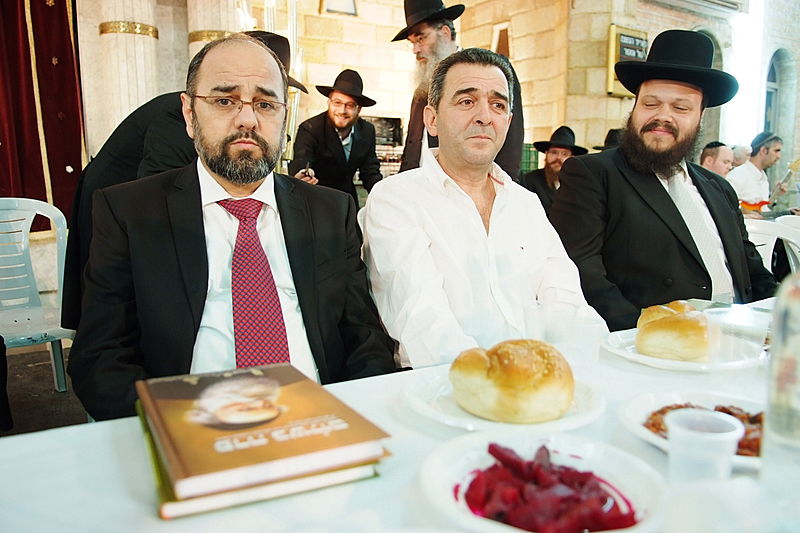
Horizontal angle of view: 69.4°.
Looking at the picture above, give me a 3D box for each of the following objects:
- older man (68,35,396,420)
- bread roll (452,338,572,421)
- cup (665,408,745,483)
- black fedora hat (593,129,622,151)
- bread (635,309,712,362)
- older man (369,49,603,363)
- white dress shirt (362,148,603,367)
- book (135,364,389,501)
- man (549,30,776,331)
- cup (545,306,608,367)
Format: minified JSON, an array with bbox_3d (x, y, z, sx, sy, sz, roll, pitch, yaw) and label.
[{"bbox_3d":[-0.244,0.236,0.976,0.560,1.278,0.750,-2,8,-23],"label":"older man"},{"bbox_3d":[0.134,0.130,0.729,0.147,0.090,0.120,1,7,0],"label":"bread roll"},{"bbox_3d":[0.271,0.176,0.518,0.068,0.071,0.068,1,7,0],"label":"cup"},{"bbox_3d":[1.506,-0.879,4.000,0.330,0.140,0.360,1,7,0],"label":"black fedora hat"},{"bbox_3d":[0.479,0.109,0.990,0.130,0.076,0.105,4,8,25],"label":"bread"},{"bbox_3d":[0.182,0.216,1.125,0.540,1.298,0.750,-1,8,-19],"label":"older man"},{"bbox_3d":[0.161,0.045,1.180,0.500,0.562,0.360,-1,8,-19],"label":"white dress shirt"},{"bbox_3d":[-0.161,0.160,0.615,0.183,0.022,0.258,-3,8,-31],"label":"book"},{"bbox_3d":[0.736,0.124,1.422,0.580,1.427,0.750,-1,7,-15],"label":"man"},{"bbox_3d":[0.299,0.116,0.964,0.075,0.080,0.075,1,7,0],"label":"cup"}]

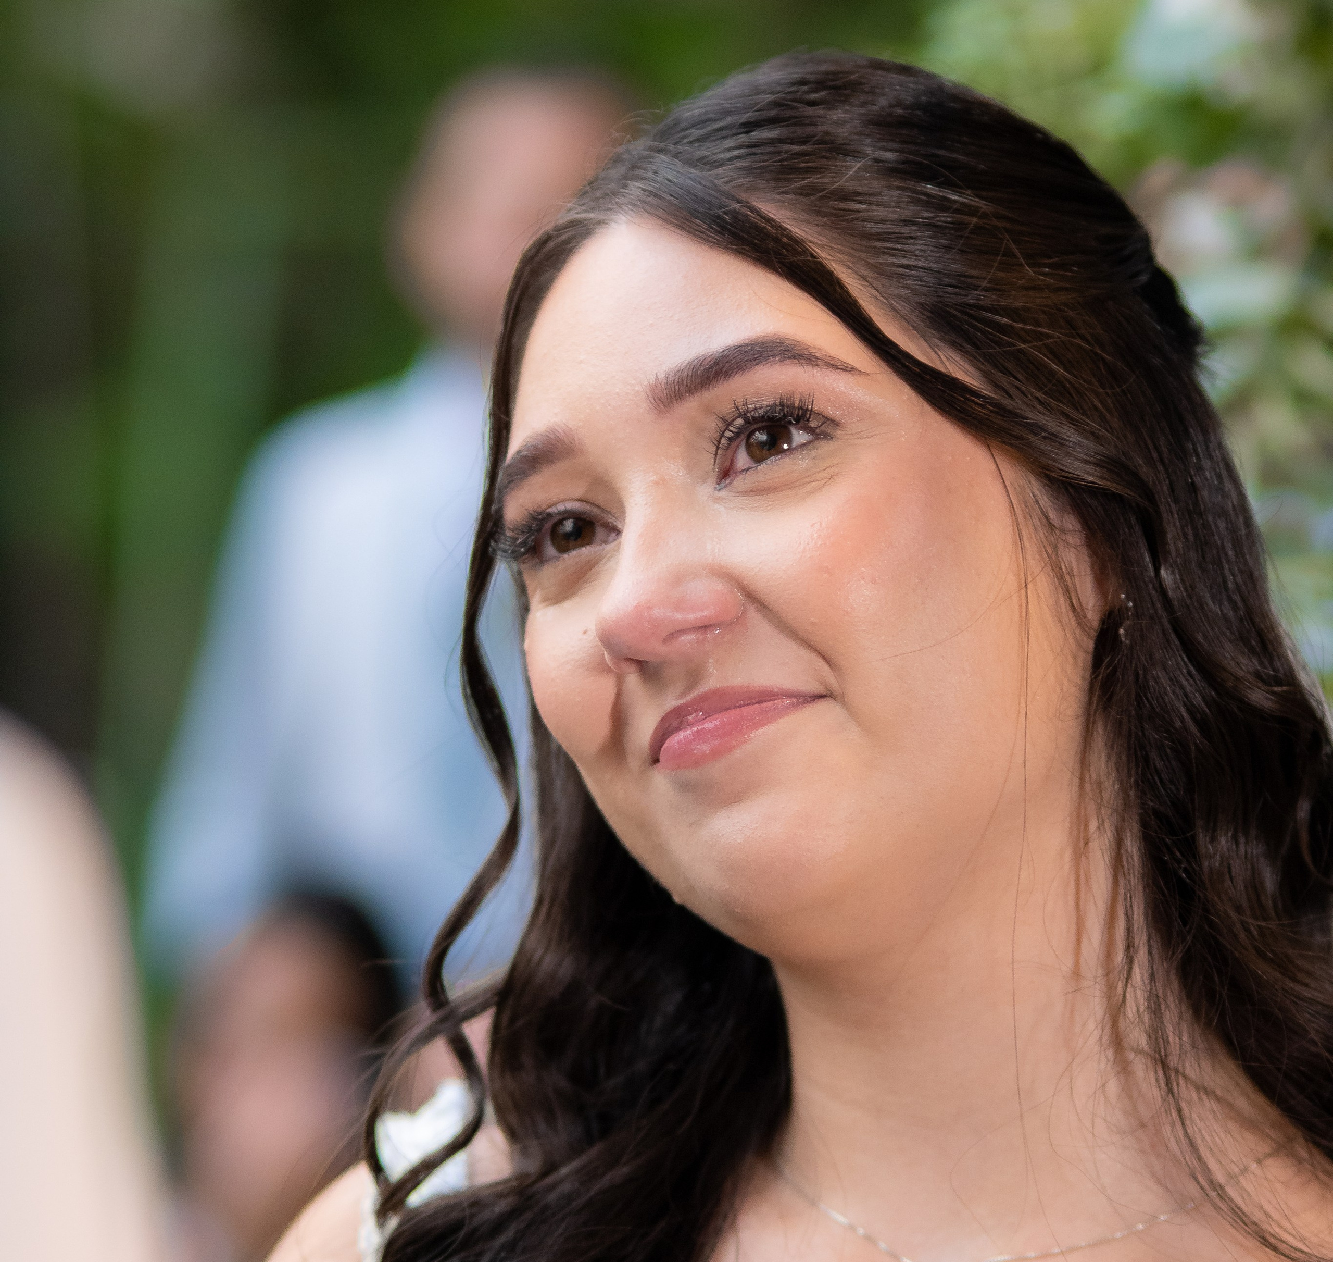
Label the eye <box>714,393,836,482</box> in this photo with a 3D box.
[{"bbox_3d":[0.026,-0.046,1.672,0.030,0.018,0.014,-22,-17,24],"label":"eye"}]

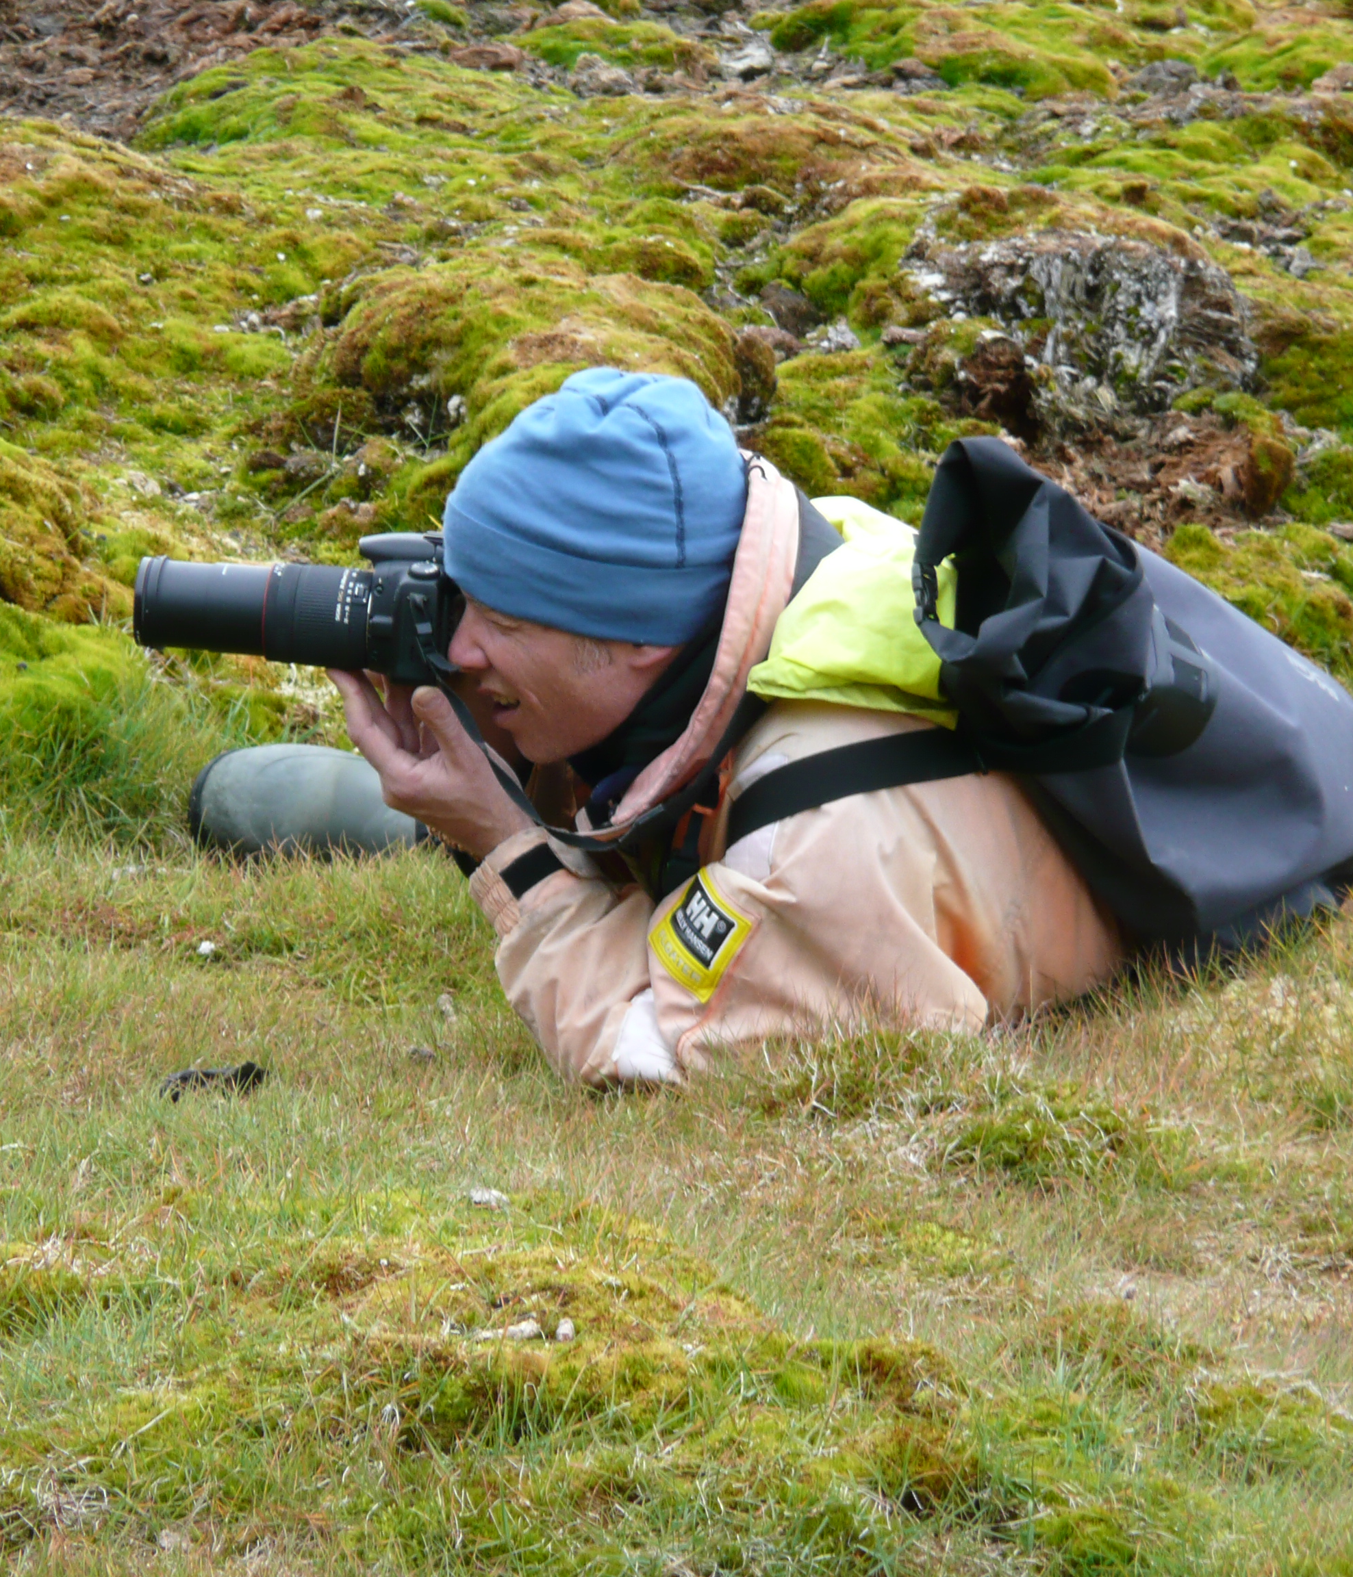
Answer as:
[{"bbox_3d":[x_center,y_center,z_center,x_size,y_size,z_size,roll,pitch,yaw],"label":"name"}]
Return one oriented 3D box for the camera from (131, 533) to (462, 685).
[{"bbox_3d":[-0.276,-0.131,12.520,0.245,0.108,0.145,1,7,6],"label":"camera"}]

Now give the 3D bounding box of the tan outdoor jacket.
[{"bbox_3d":[0.092,0.025,12.630,0.550,0.430,0.520,35,-5,-19],"label":"tan outdoor jacket"}]

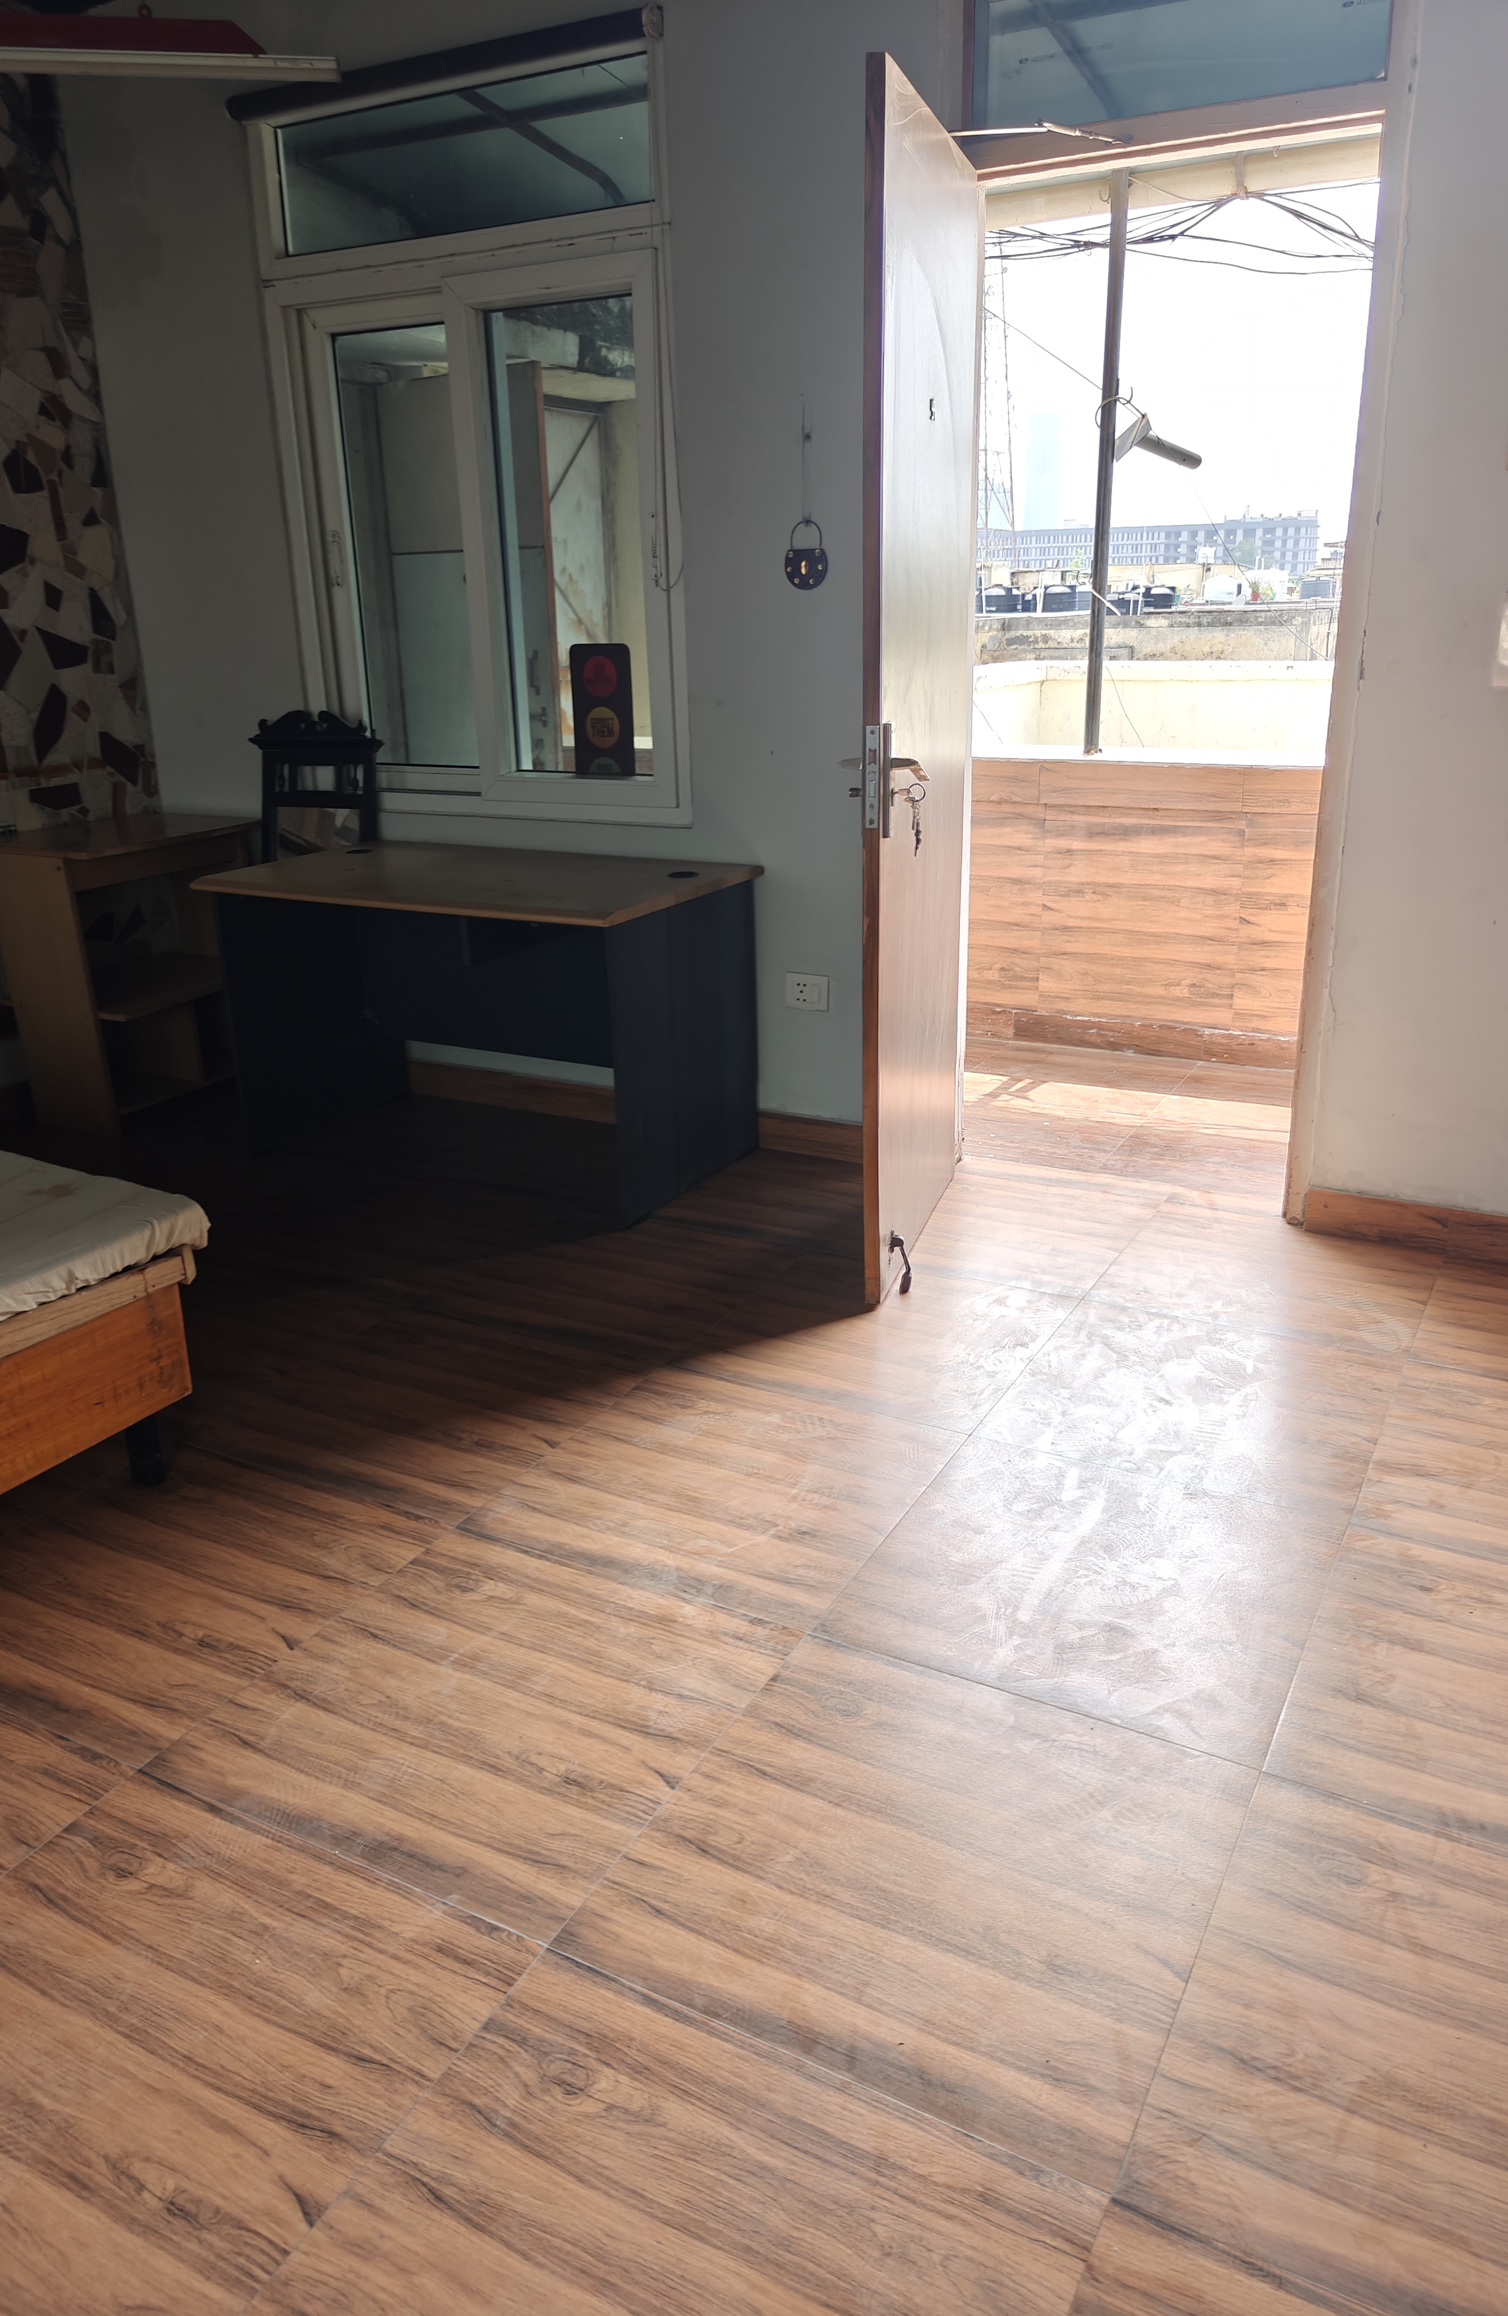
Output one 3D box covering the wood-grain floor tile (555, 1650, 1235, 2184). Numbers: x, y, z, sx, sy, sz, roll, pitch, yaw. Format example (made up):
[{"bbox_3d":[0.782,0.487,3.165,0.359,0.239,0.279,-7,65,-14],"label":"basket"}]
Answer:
[{"bbox_3d":[0.189,0.775,1.698,0.598,0.010,0.589,9,22,28],"label":"wood-grain floor tile"}]

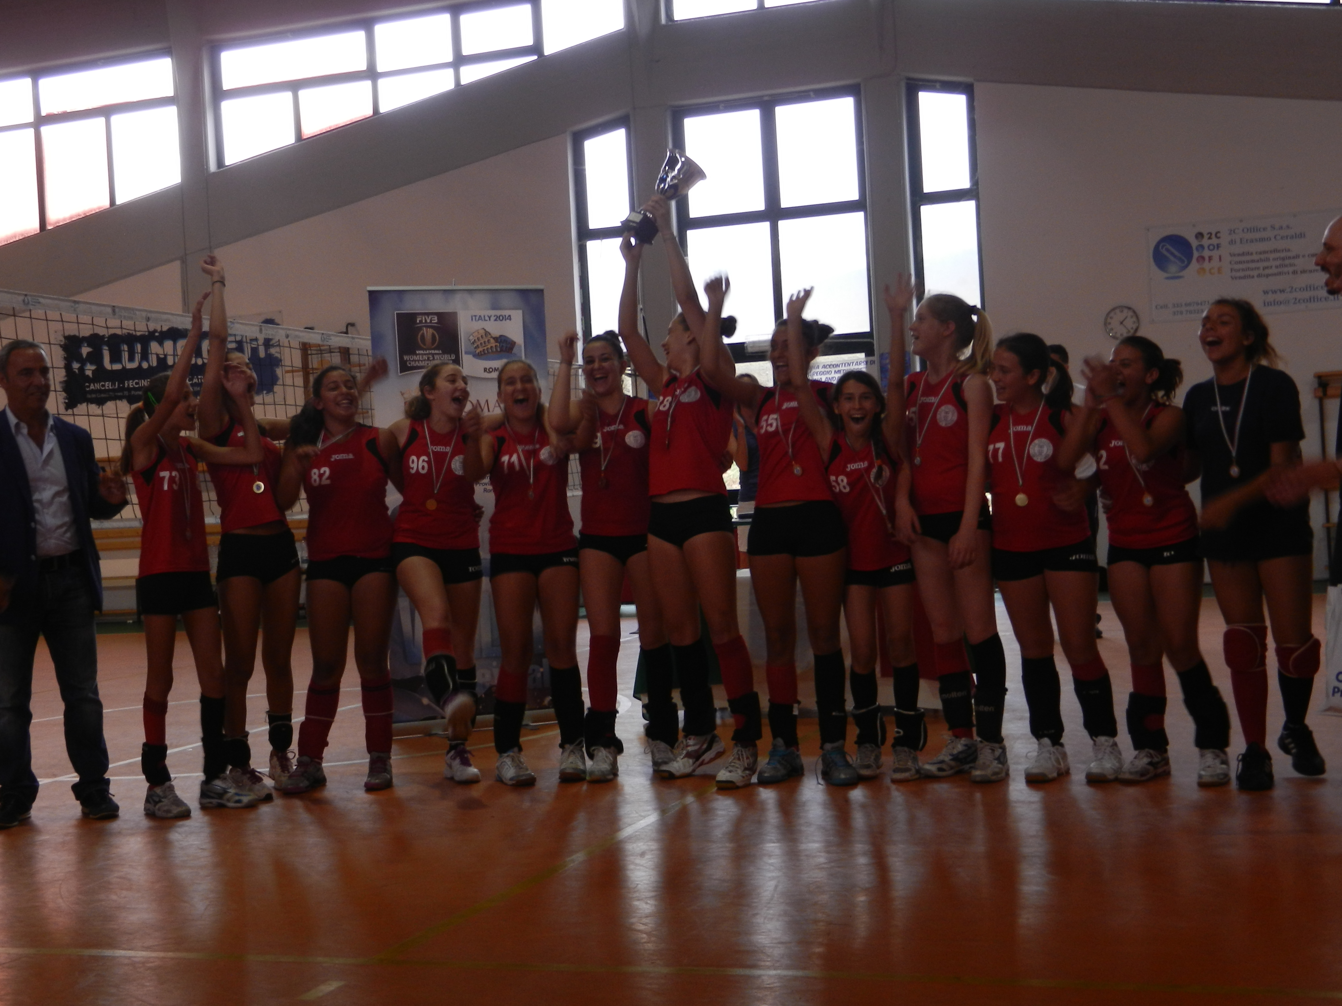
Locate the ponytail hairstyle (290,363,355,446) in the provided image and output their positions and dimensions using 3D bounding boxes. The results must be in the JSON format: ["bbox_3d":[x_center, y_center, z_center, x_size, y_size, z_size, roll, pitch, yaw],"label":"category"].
[{"bbox_3d":[-1.363,-0.385,6.820,0.240,0.320,0.220,-3,1,-15],"label":"ponytail hairstyle"}]

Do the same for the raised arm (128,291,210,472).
[{"bbox_3d":[-1.795,-0.462,6.320,0.130,0.660,0.140,23,0,0],"label":"raised arm"}]

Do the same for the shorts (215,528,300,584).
[{"bbox_3d":[-1.615,0.209,6.820,0.320,0.210,0.240,-3,1,-22],"label":"shorts"}]

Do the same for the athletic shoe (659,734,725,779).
[{"bbox_3d":[0.087,0.935,6.571,0.265,0.115,0.100,-16,7,-31],"label":"athletic shoe"}]

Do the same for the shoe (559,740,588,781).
[{"bbox_3d":[-0.380,0.998,6.772,0.105,0.125,0.270,-3,1,3],"label":"shoe"}]

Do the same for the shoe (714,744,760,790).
[{"bbox_3d":[0.240,0.950,6.310,0.100,0.120,0.265,-3,0,18],"label":"shoe"}]

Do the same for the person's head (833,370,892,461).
[{"bbox_3d":[0.674,-0.309,6.150,0.195,0.310,0.220,-3,0,6],"label":"person's head"}]

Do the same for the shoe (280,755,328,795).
[{"bbox_3d":[-1.433,1.060,6.791,0.105,0.115,0.270,-3,1,27],"label":"shoe"}]

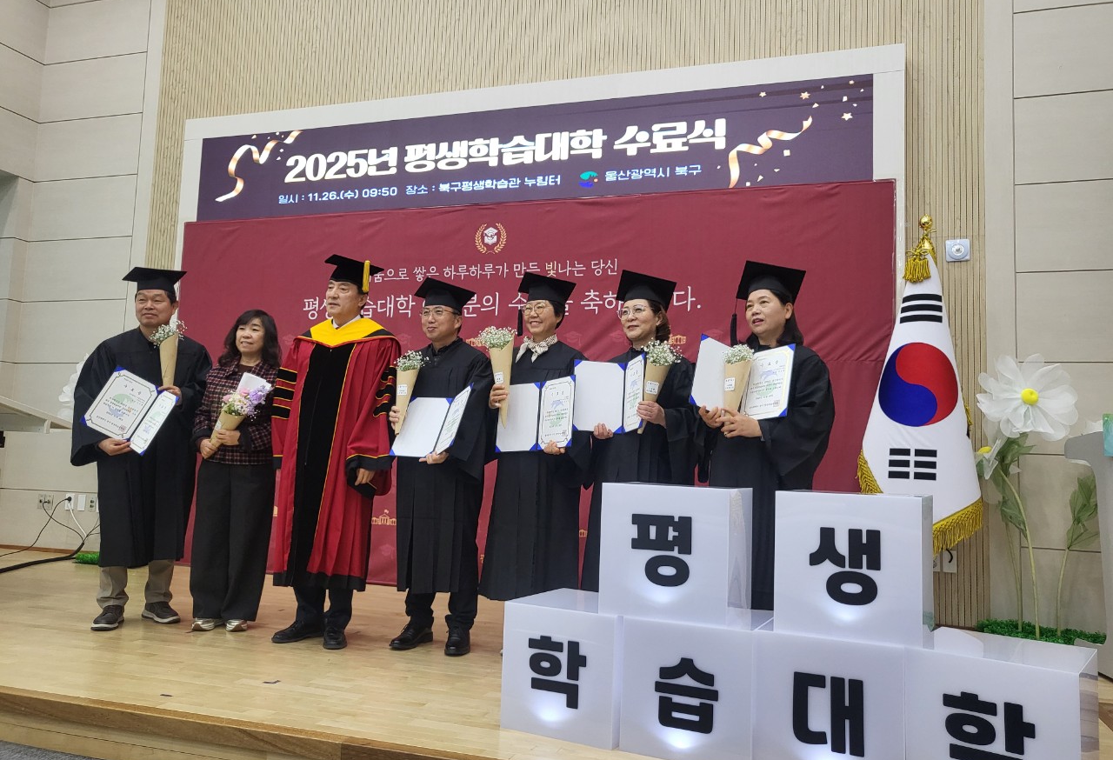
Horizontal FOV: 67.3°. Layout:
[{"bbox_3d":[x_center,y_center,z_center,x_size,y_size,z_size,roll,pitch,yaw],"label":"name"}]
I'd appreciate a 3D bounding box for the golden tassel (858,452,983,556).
[{"bbox_3d":[2.002,0.701,4.600,0.640,0.580,0.280,0,-5,19],"label":"golden tassel"}]

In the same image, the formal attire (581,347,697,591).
[{"bbox_3d":[0.367,0.413,3.655,0.540,1.126,0.430,1,-5,15],"label":"formal attire"}]

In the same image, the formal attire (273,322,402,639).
[{"bbox_3d":[-1.057,0.353,4.030,0.580,1.304,0.410,1,-5,13],"label":"formal attire"}]

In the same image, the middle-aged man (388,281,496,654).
[{"bbox_3d":[-0.538,0.361,3.901,0.500,1.712,0.430,1,-5,12],"label":"middle-aged man"}]

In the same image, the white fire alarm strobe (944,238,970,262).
[{"bbox_3d":[2.295,-0.741,4.779,0.123,0.123,0.045,0,-5,17],"label":"white fire alarm strobe"}]

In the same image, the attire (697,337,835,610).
[{"bbox_3d":[0.877,0.419,3.442,0.560,1.189,0.440,-2,-7,40],"label":"attire"}]

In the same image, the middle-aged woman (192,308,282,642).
[{"bbox_3d":[-1.594,0.425,4.157,0.420,1.565,0.340,2,-5,3],"label":"middle-aged woman"}]

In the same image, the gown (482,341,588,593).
[{"bbox_3d":[-0.105,0.403,3.803,0.530,1.181,0.430,1,-5,10],"label":"gown"}]

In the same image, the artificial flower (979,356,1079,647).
[{"bbox_3d":[2.391,0.587,4.245,0.520,1.440,0.380,0,-5,17],"label":"artificial flower"}]

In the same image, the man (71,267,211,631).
[{"bbox_3d":[-2.072,0.302,4.198,0.600,1.774,0.460,3,-5,-14],"label":"man"}]

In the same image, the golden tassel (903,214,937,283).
[{"bbox_3d":[1.913,-0.693,4.395,0.180,0.370,0.110,0,-5,17],"label":"golden tassel"}]

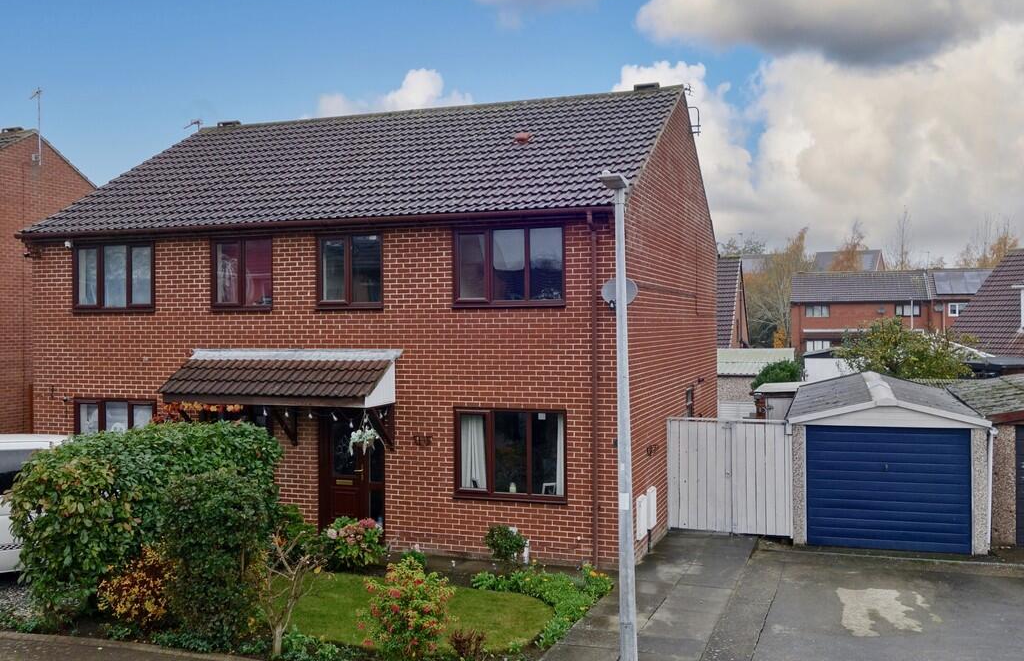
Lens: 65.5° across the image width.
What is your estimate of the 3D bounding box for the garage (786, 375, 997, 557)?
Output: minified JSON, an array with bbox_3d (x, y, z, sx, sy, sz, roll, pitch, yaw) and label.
[{"bbox_3d":[7.170,2.281,15.720,3.000,2.440,6.100,0,1,21],"label":"garage"}]

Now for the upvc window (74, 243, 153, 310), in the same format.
[{"bbox_3d":[-6.802,-0.892,13.624,1.680,1.170,0.120,0,0,18],"label":"upvc window"}]

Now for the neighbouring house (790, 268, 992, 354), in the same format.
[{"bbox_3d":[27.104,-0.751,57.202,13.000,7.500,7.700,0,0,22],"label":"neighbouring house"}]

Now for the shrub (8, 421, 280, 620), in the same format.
[{"bbox_3d":[-4.650,2.330,10.100,2.550,1.930,2.200,0,0,20],"label":"shrub"}]

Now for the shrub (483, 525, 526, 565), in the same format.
[{"bbox_3d":[-0.102,2.929,10.800,0.580,0.580,0.550,0,1,0],"label":"shrub"}]

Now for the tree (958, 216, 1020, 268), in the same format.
[{"bbox_3d":[45.466,-4.080,76.000,6.200,13.790,6.000,0,0,25],"label":"tree"}]

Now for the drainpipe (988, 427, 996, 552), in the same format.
[{"bbox_3d":[7.262,2.421,12.050,0.080,1.890,0.080,0,0,18],"label":"drainpipe"}]

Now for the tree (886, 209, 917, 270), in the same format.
[{"bbox_3d":[36.676,-3.450,75.000,3.000,14.200,3.000,0,1,20],"label":"tree"}]

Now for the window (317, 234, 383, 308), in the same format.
[{"bbox_3d":[-2.522,-0.919,12.440,1.140,1.180,0.120,0,0,18],"label":"window"}]

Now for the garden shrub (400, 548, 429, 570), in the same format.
[{"bbox_3d":[-1.330,3.160,10.900,0.360,0.330,0.350,0,0,0],"label":"garden shrub"}]

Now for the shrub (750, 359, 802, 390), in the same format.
[{"bbox_3d":[6.750,1.950,20.300,1.450,2.250,1.450,0,0,20],"label":"shrub"}]

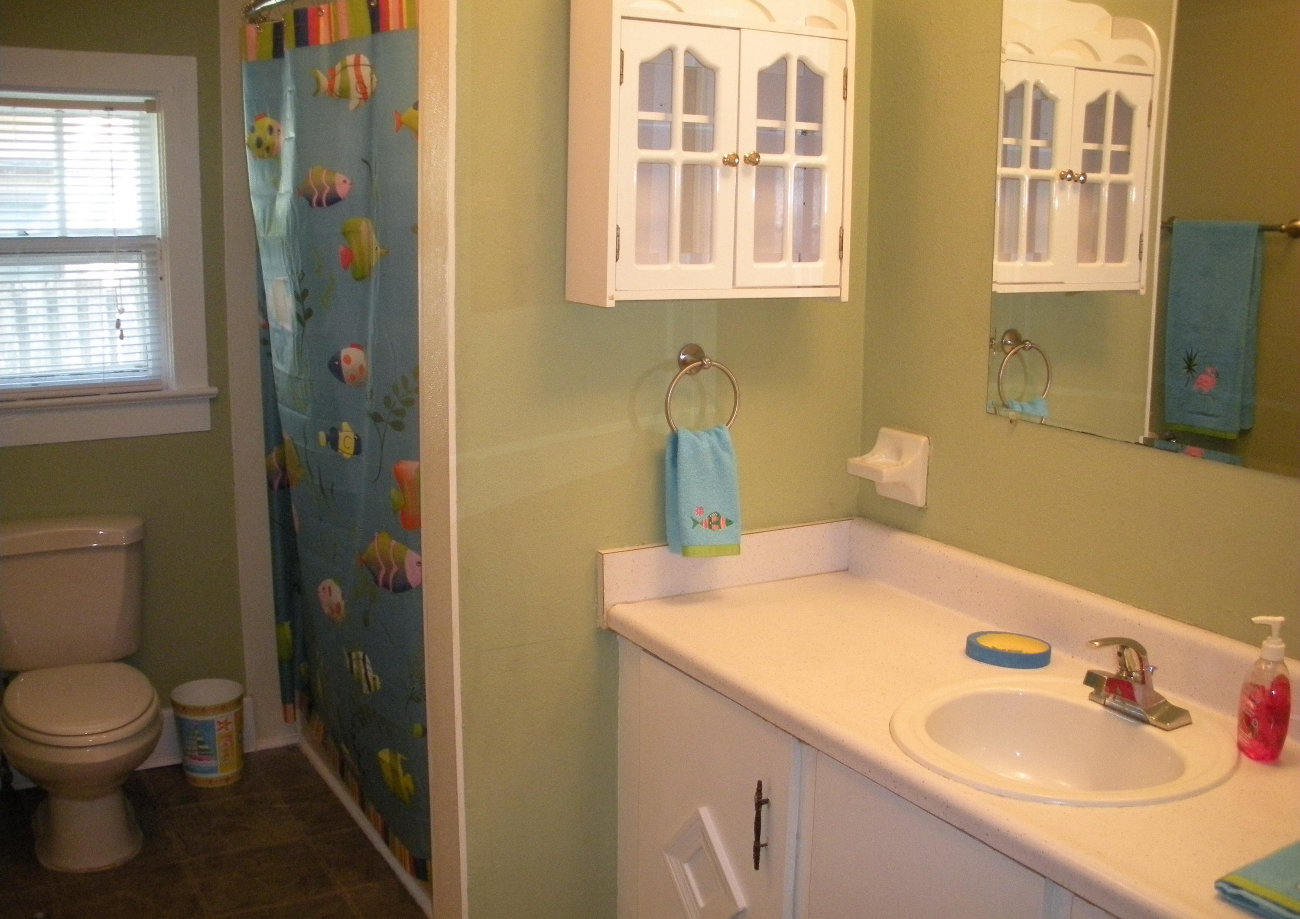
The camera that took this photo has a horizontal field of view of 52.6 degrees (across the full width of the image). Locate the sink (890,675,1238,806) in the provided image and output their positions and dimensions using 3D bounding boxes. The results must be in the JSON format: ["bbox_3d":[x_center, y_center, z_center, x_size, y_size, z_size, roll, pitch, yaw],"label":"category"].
[{"bbox_3d":[0.555,0.442,1.795,0.475,0.180,0.483,-5,12,-29],"label":"sink"}]

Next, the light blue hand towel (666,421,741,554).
[{"bbox_3d":[0.098,0.054,2.362,0.145,0.240,0.060,-5,12,-29],"label":"light blue hand towel"}]

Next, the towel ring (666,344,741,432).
[{"bbox_3d":[0.085,-0.116,2.344,0.155,0.175,0.062,-5,12,-29],"label":"towel ring"}]

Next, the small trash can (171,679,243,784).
[{"bbox_3d":[-1.165,0.722,3.454,0.191,0.238,0.191,1,11,0],"label":"small trash can"}]

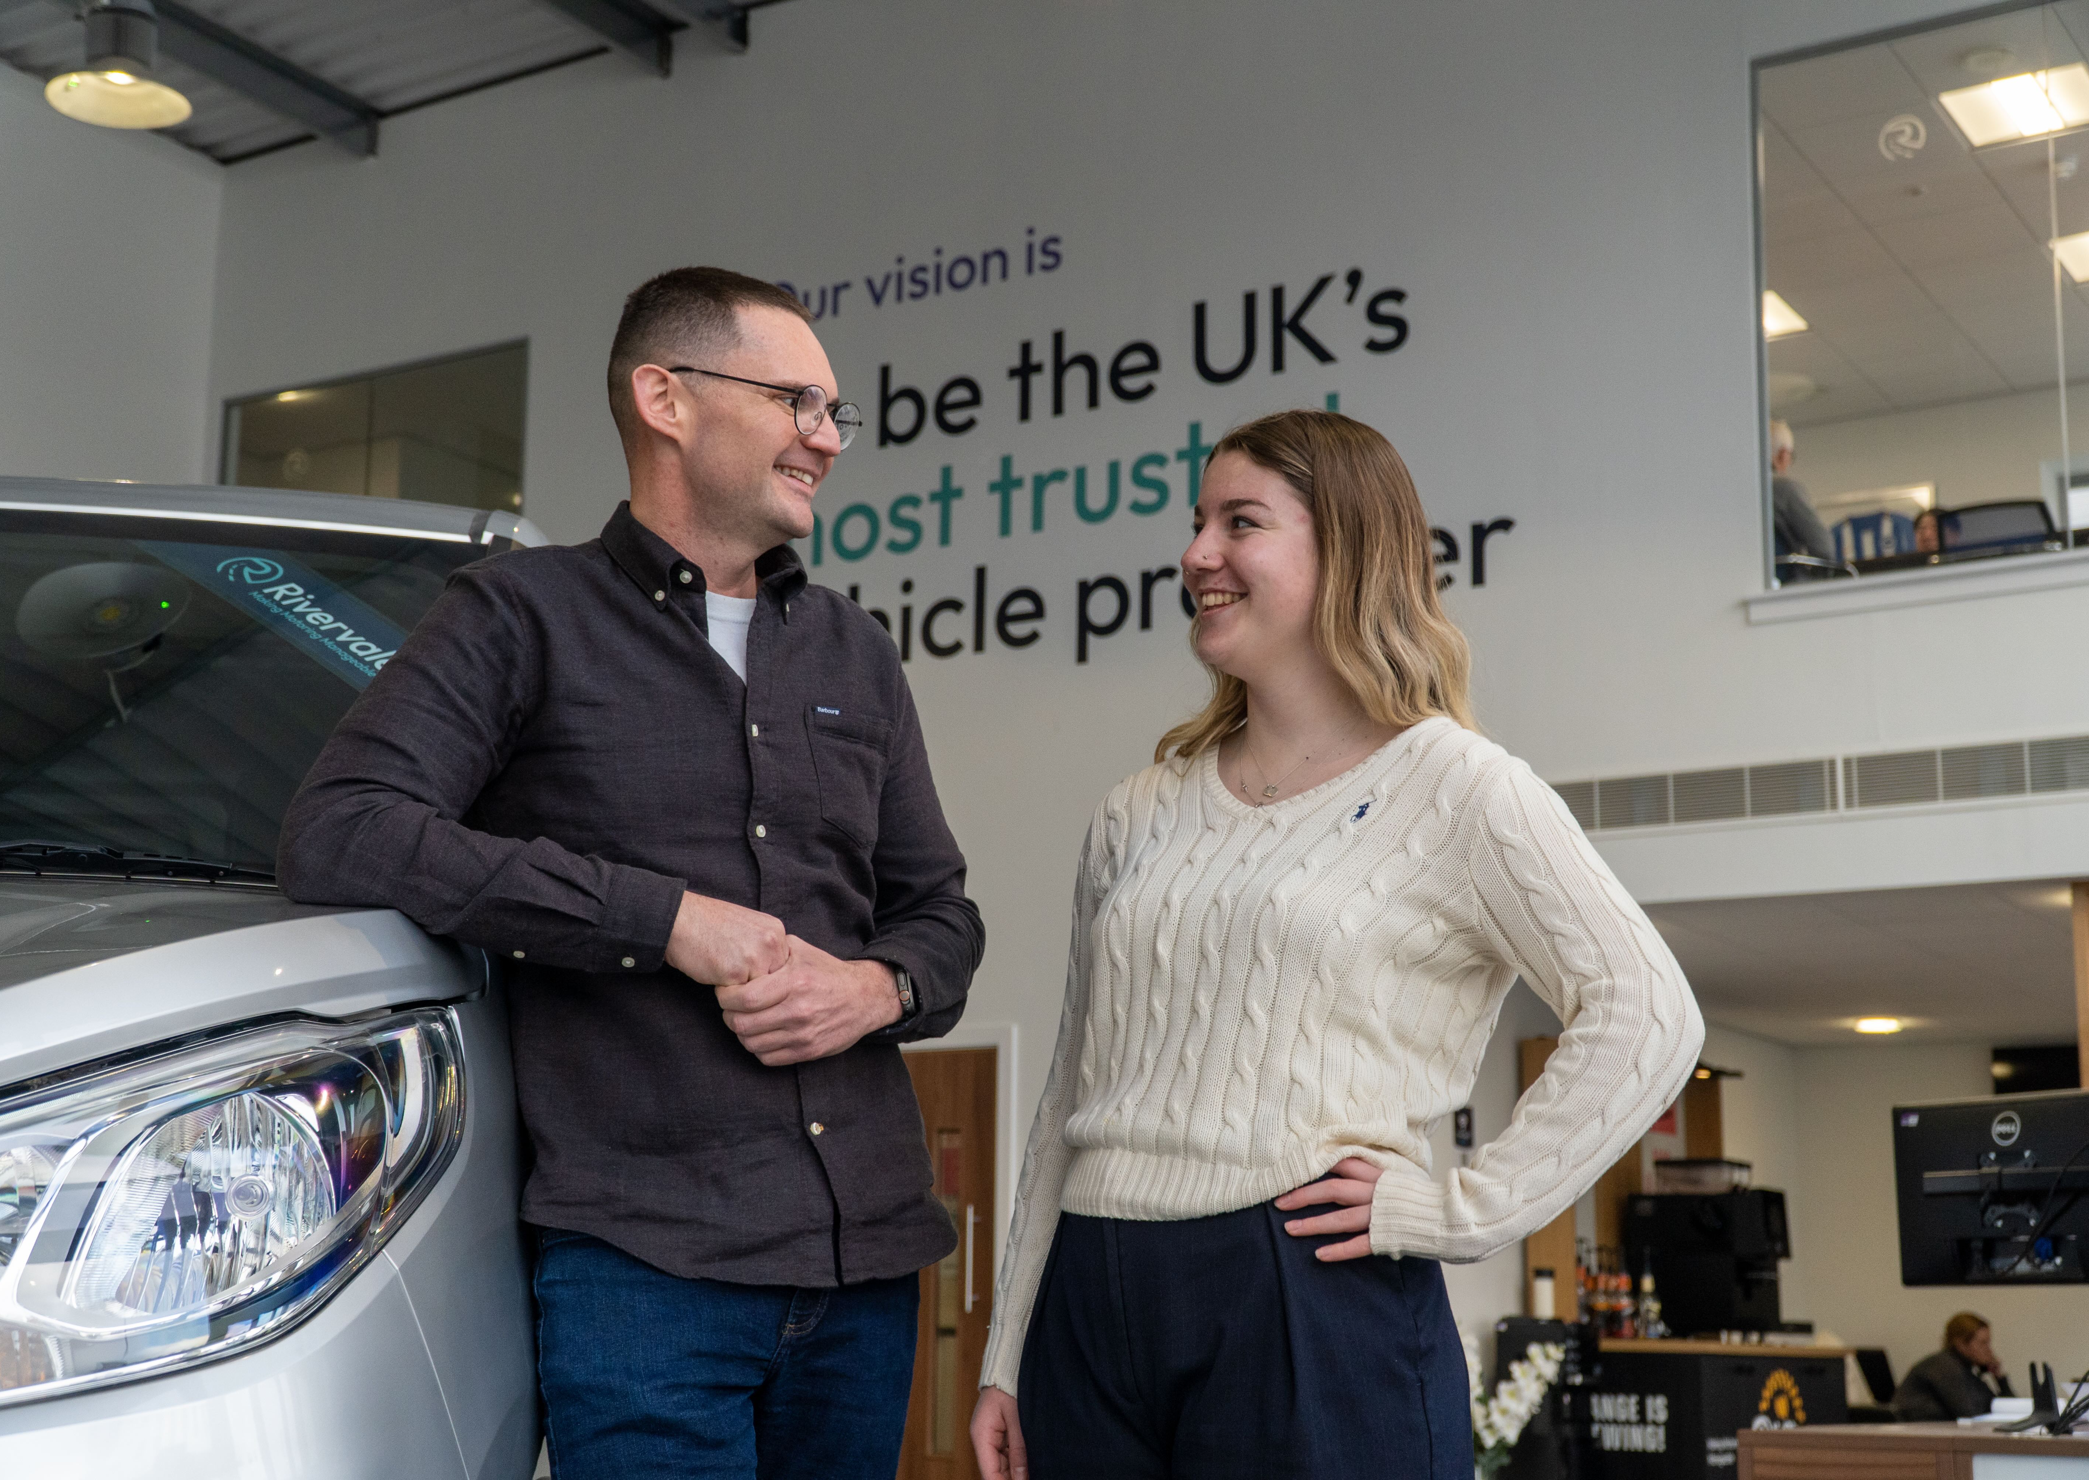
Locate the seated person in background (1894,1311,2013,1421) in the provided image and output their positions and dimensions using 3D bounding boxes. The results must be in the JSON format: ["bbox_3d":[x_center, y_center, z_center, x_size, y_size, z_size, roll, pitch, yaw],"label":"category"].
[{"bbox_3d":[3.900,2.970,10.850,0.760,1.150,0.520,-6,-14,30],"label":"seated person in background"}]

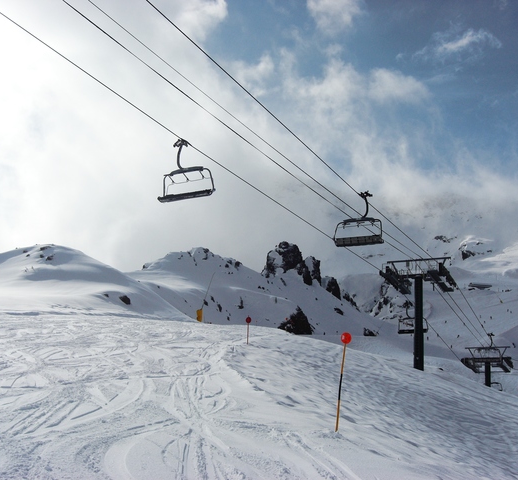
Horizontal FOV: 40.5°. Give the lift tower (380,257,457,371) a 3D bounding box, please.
[{"bbox_3d":[16.004,7.442,70.145,6.900,11.000,6.000,-4,-14,28],"label":"lift tower"}]

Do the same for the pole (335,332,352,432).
[{"bbox_3d":[1.674,2.865,14.205,0.200,1.980,0.170,5,-12,8],"label":"pole"}]

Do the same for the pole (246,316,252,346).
[{"bbox_3d":[-0.480,4.136,32.133,0.220,1.275,0.170,2,-12,-1],"label":"pole"}]

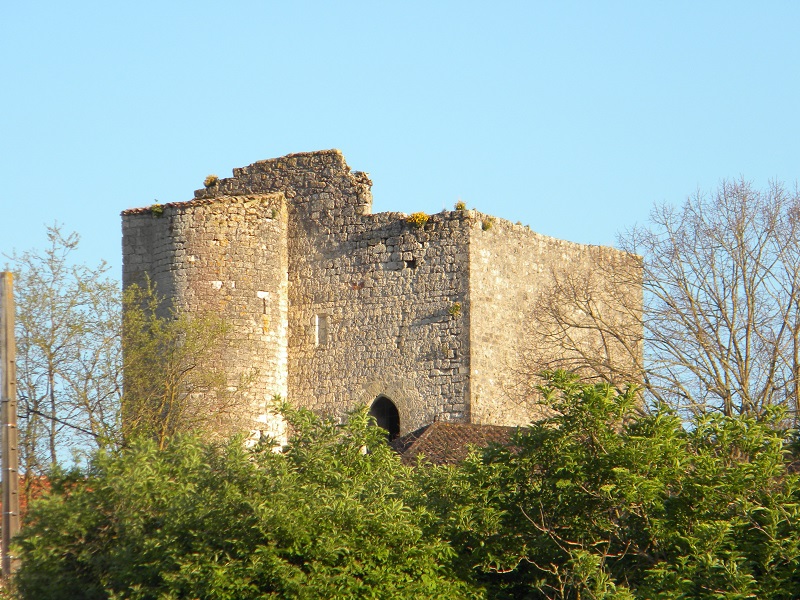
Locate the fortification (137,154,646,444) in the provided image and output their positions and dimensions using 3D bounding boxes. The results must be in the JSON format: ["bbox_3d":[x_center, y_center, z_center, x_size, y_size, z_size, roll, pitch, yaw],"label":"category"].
[{"bbox_3d":[-1.225,1.149,216.812,13.949,10.781,13.118,-6,-11,33],"label":"fortification"}]

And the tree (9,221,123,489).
[{"bbox_3d":[-10.548,1.934,202.000,3.647,8.729,3.800,0,-9,0],"label":"tree"}]

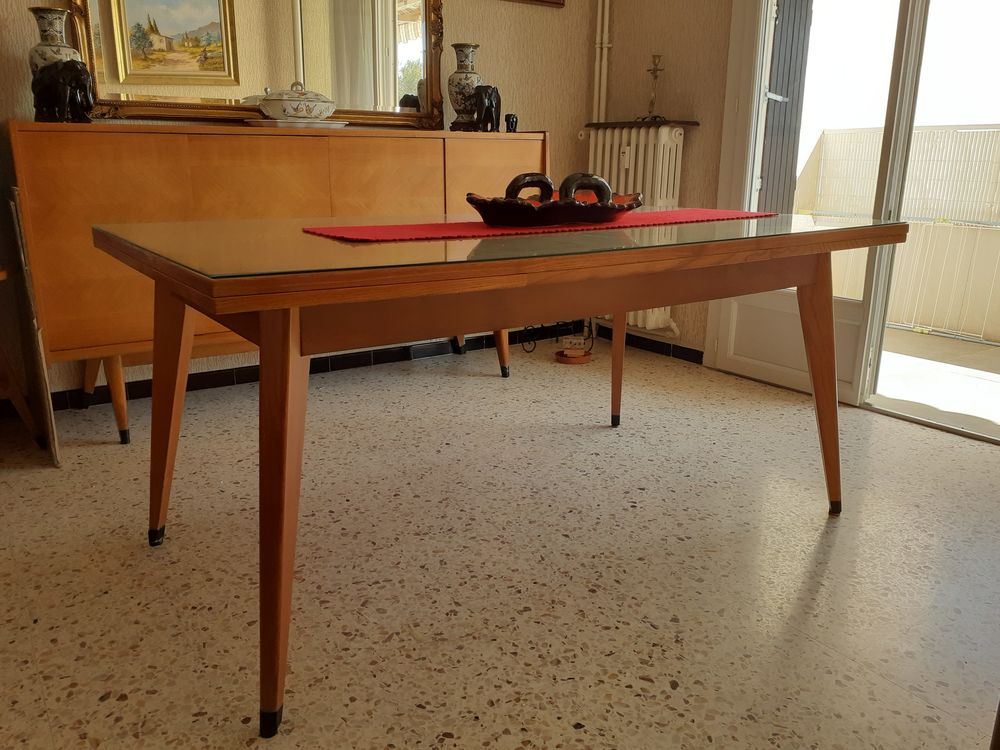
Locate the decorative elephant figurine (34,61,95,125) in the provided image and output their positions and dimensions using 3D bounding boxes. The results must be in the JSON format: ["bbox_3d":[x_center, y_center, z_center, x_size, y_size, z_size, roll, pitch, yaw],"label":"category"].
[{"bbox_3d":[-1.327,-0.858,2.370,0.160,0.183,0.110,6,16,23],"label":"decorative elephant figurine"}]

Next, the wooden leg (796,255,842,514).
[{"bbox_3d":[0.827,0.014,2.008,0.085,0.721,0.055,-8,14,9],"label":"wooden leg"}]

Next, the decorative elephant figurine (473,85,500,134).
[{"bbox_3d":[-0.056,-1.075,3.169,0.110,0.183,0.155,-3,15,-9],"label":"decorative elephant figurine"}]

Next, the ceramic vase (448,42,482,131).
[{"bbox_3d":[-0.141,-1.179,3.233,0.138,0.351,0.138,0,15,0],"label":"ceramic vase"}]

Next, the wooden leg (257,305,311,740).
[{"bbox_3d":[-0.353,0.221,1.246,0.055,0.721,0.085,5,6,17],"label":"wooden leg"}]

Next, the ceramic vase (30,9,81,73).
[{"bbox_3d":[-1.391,-0.969,2.457,0.138,0.351,0.138,-10,18,-31],"label":"ceramic vase"}]

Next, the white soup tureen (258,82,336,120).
[{"bbox_3d":[-0.742,-0.994,2.858,0.285,0.145,0.205,-6,16,-22],"label":"white soup tureen"}]

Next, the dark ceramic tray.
[{"bbox_3d":[0.135,-0.425,1.866,0.460,0.115,0.270,-10,18,-33],"label":"dark ceramic tray"}]

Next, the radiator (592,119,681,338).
[{"bbox_3d":[0.619,-0.698,3.675,0.143,0.886,0.470,-10,18,-31],"label":"radiator"}]

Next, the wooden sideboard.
[{"bbox_3d":[-0.730,-0.422,3.051,1.904,1.016,0.490,-10,18,-31],"label":"wooden sideboard"}]

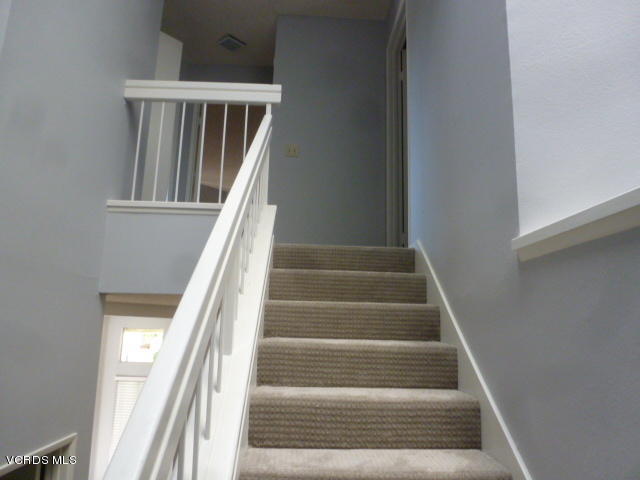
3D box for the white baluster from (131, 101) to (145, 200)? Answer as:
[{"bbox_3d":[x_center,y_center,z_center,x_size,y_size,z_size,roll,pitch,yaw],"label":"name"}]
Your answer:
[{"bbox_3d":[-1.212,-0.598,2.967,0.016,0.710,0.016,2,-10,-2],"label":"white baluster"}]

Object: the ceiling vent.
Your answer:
[{"bbox_3d":[-0.950,-2.111,4.772,0.225,0.030,0.225,-9,-15,44],"label":"ceiling vent"}]

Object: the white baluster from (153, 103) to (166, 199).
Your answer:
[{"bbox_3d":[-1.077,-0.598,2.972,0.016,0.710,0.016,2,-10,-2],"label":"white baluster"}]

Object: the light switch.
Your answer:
[{"bbox_3d":[-0.248,-0.823,4.091,0.118,0.118,0.012,2,-10,-2],"label":"light switch"}]

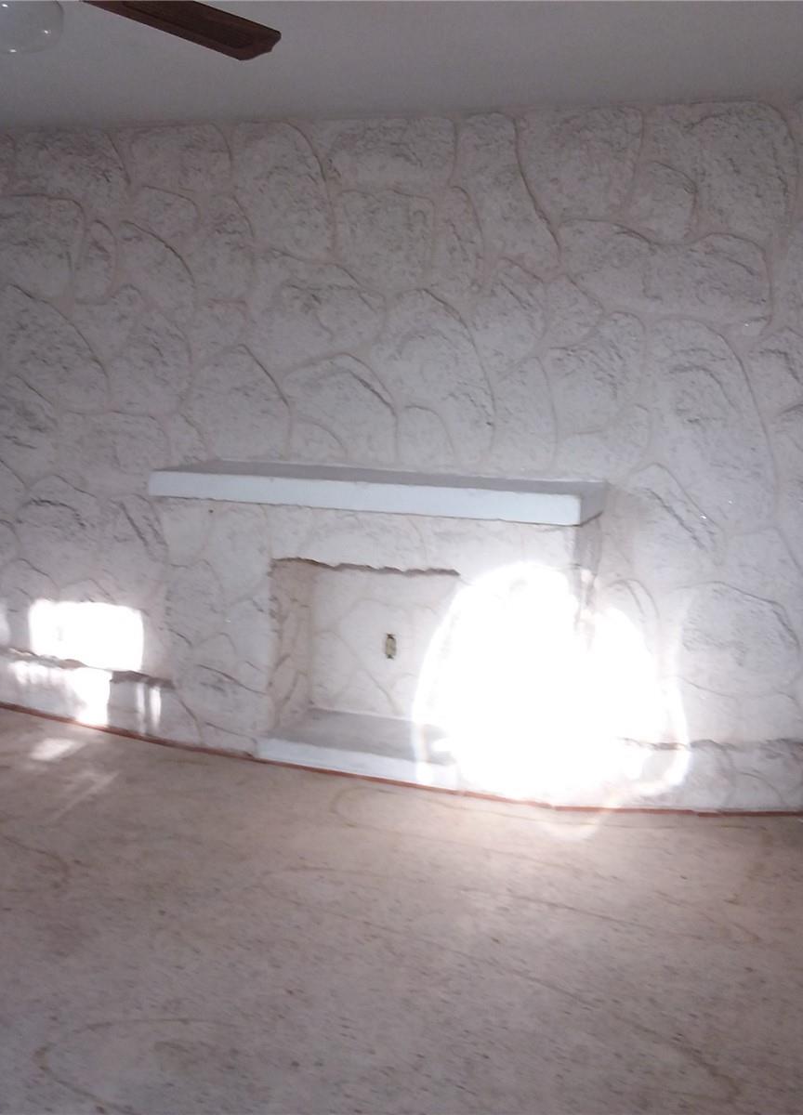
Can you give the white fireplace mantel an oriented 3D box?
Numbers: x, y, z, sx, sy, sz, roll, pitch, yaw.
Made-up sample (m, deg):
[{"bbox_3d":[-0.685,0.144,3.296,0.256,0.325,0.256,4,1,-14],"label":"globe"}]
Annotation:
[{"bbox_3d":[-0.094,-0.248,4.238,1.590,0.099,0.471,5,9,18],"label":"white fireplace mantel"}]

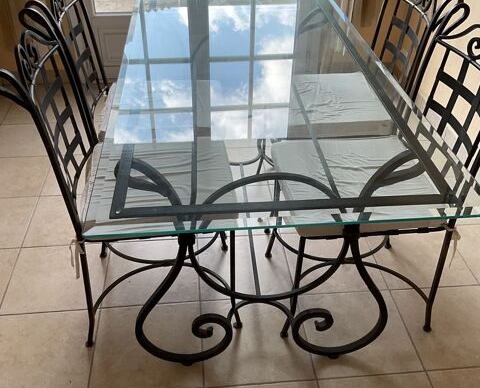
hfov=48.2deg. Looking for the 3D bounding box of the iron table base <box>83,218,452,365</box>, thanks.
[{"bbox_3d":[0.020,-0.124,1.920,0.748,0.718,1.456,-3,37,-5],"label":"iron table base"}]

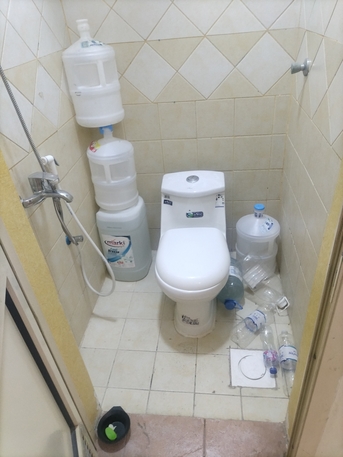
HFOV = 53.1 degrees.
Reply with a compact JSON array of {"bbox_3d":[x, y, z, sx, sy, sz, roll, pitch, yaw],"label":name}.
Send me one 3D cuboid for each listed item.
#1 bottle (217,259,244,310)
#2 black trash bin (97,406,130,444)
[{"bbox_3d":[0.337,0.320,1.985,0.152,0.152,0.342,-2,34,6],"label":"bottle"},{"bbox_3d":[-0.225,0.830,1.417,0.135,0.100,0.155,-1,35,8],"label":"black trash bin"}]

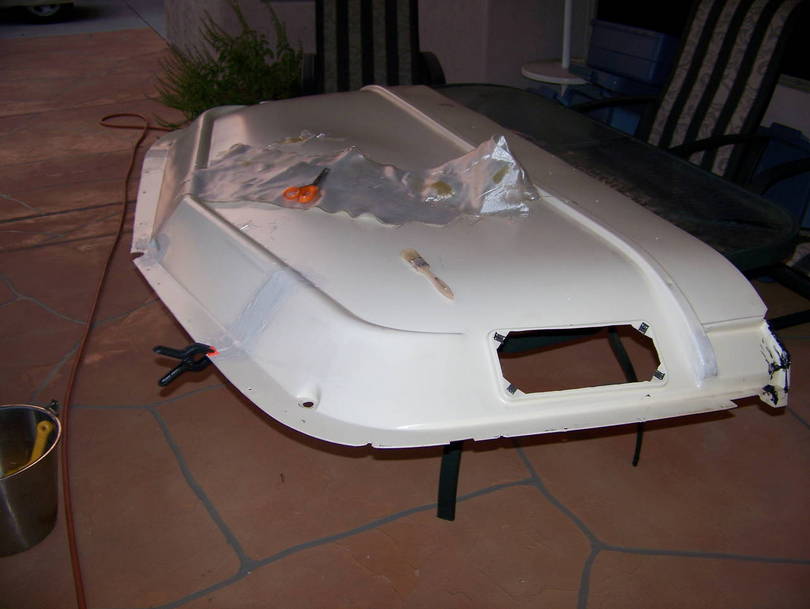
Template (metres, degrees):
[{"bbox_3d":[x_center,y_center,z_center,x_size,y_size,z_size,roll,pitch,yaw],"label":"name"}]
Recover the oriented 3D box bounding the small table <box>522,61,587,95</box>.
[{"bbox_3d":[0.824,-0.971,4.271,0.450,0.500,0.450,-2,29,0],"label":"small table"}]

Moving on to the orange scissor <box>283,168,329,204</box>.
[{"bbox_3d":[-0.211,-0.257,1.768,0.078,0.018,0.195,4,30,10],"label":"orange scissor"}]

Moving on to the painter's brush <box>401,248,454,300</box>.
[{"bbox_3d":[0.039,-0.052,1.378,0.029,0.014,0.194,-13,31,-19],"label":"painter's brush"}]

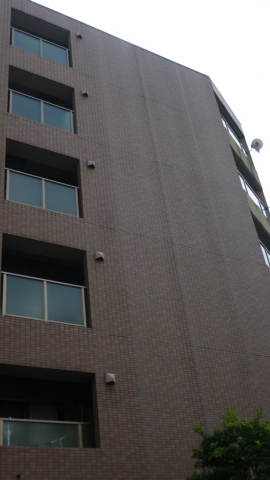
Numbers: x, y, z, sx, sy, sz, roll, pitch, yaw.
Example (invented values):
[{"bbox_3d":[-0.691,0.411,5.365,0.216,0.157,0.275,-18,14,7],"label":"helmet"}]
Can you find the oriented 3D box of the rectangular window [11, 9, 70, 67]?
[{"bbox_3d":[-2.830,-6.009,15.604,1.900,1.887,0.200,13,-40,-27],"label":"rectangular window"}]

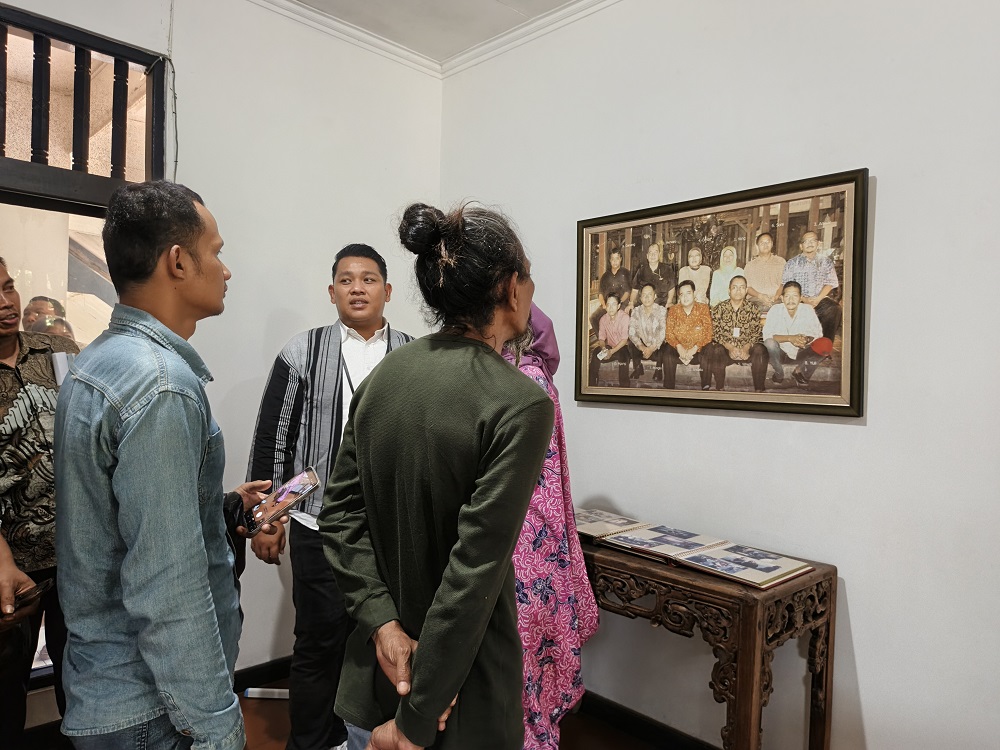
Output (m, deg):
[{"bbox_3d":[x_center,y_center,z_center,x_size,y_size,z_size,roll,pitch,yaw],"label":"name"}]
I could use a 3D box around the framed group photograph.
[{"bbox_3d":[0.671,-0.237,2.239,1.020,0.698,0.037,2,1,45],"label":"framed group photograph"}]

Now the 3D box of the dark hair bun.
[{"bbox_3d":[-0.126,-0.234,1.070,0.075,0.081,0.072,1,0,0],"label":"dark hair bun"}]

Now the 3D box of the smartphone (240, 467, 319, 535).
[{"bbox_3d":[-0.448,0.258,1.374,0.162,0.011,0.076,-37,35,-12],"label":"smartphone"}]

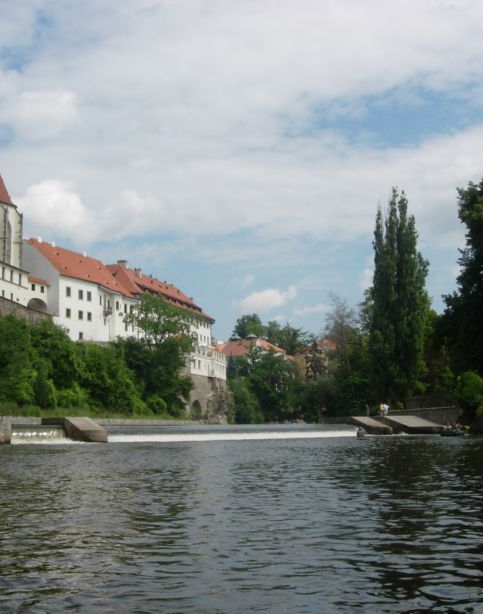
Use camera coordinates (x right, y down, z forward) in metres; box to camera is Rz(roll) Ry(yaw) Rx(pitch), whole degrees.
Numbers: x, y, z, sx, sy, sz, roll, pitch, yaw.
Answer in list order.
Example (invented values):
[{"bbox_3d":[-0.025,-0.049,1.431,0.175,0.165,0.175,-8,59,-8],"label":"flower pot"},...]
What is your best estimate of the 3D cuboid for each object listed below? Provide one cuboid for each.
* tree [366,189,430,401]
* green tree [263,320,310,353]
[{"bbox_3d":[20.741,-1.247,118.000,7.800,28.600,7.500,0,-7,0],"label":"tree"},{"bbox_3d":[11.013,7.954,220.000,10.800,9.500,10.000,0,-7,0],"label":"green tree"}]

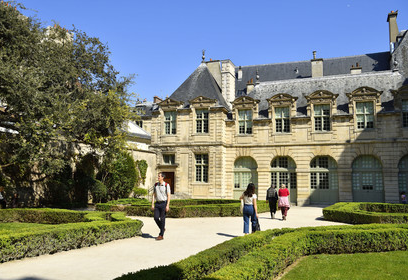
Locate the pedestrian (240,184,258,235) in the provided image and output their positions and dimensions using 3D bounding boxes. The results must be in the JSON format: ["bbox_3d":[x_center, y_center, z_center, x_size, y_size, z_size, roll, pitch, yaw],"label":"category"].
[{"bbox_3d":[1.453,2.195,12.602,0.520,1.640,0.370,0,-6,10],"label":"pedestrian"}]

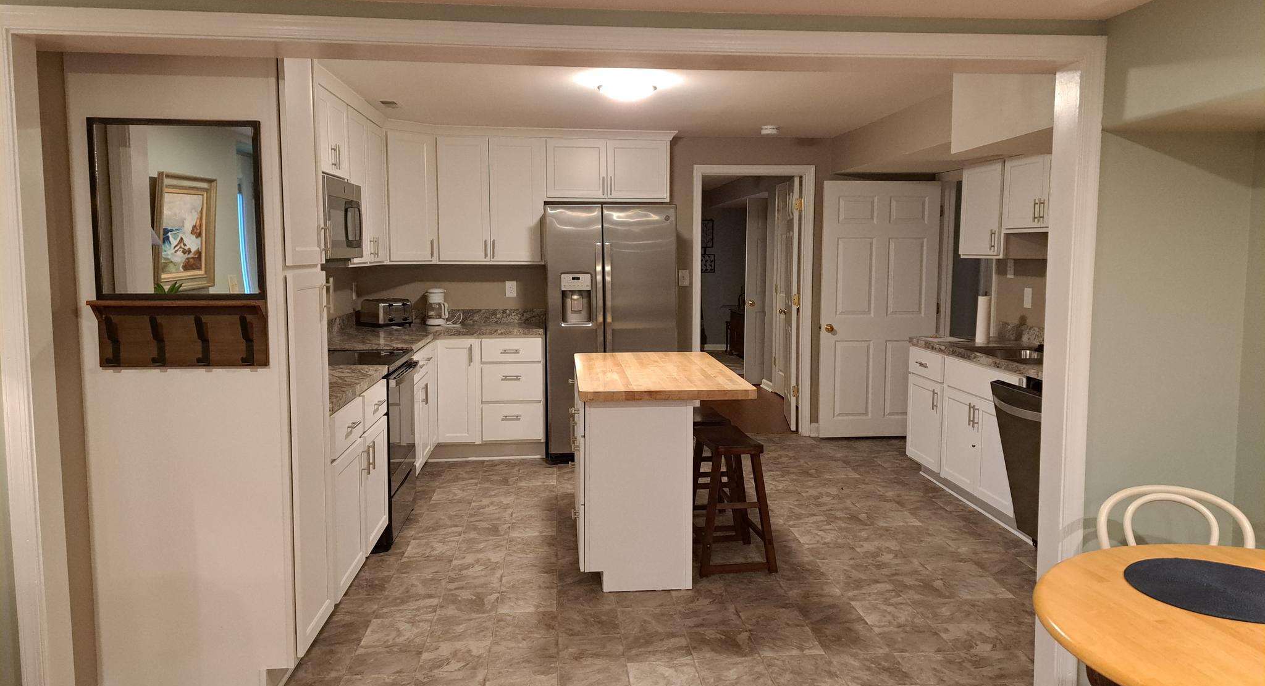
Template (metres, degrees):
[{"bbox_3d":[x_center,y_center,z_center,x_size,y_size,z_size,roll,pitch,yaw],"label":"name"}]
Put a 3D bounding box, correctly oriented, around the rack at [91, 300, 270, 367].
[{"bbox_3d":[-1.385,-0.028,2.682,0.510,0.210,0.120,0,6,-5],"label":"rack"}]

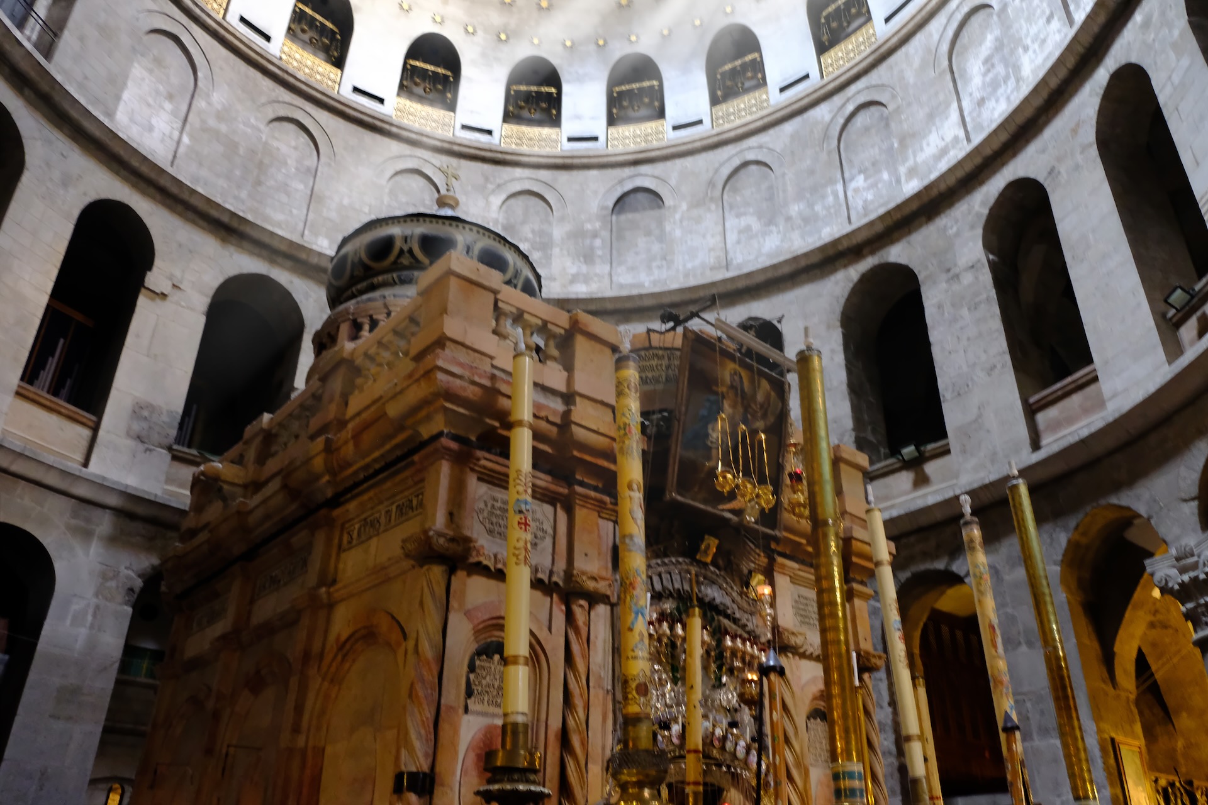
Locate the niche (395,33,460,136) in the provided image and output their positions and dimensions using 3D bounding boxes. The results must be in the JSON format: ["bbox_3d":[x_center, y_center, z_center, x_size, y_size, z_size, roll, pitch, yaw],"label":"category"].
[{"bbox_3d":[-5.422,-9.661,27.789,1.746,3.941,0.750,12,-30,-21],"label":"niche"}]

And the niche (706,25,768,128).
[{"bbox_3d":[4.147,-9.781,27.374,1.746,3.941,0.750,-14,-31,26],"label":"niche"}]

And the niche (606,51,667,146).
[{"bbox_3d":[1.084,-9.223,28.287,1.760,3.980,0.800,-5,-28,11],"label":"niche"}]

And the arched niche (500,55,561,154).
[{"bbox_3d":[-2.230,-9.188,28.443,1.760,3.980,0.800,4,-28,-5],"label":"arched niche"}]

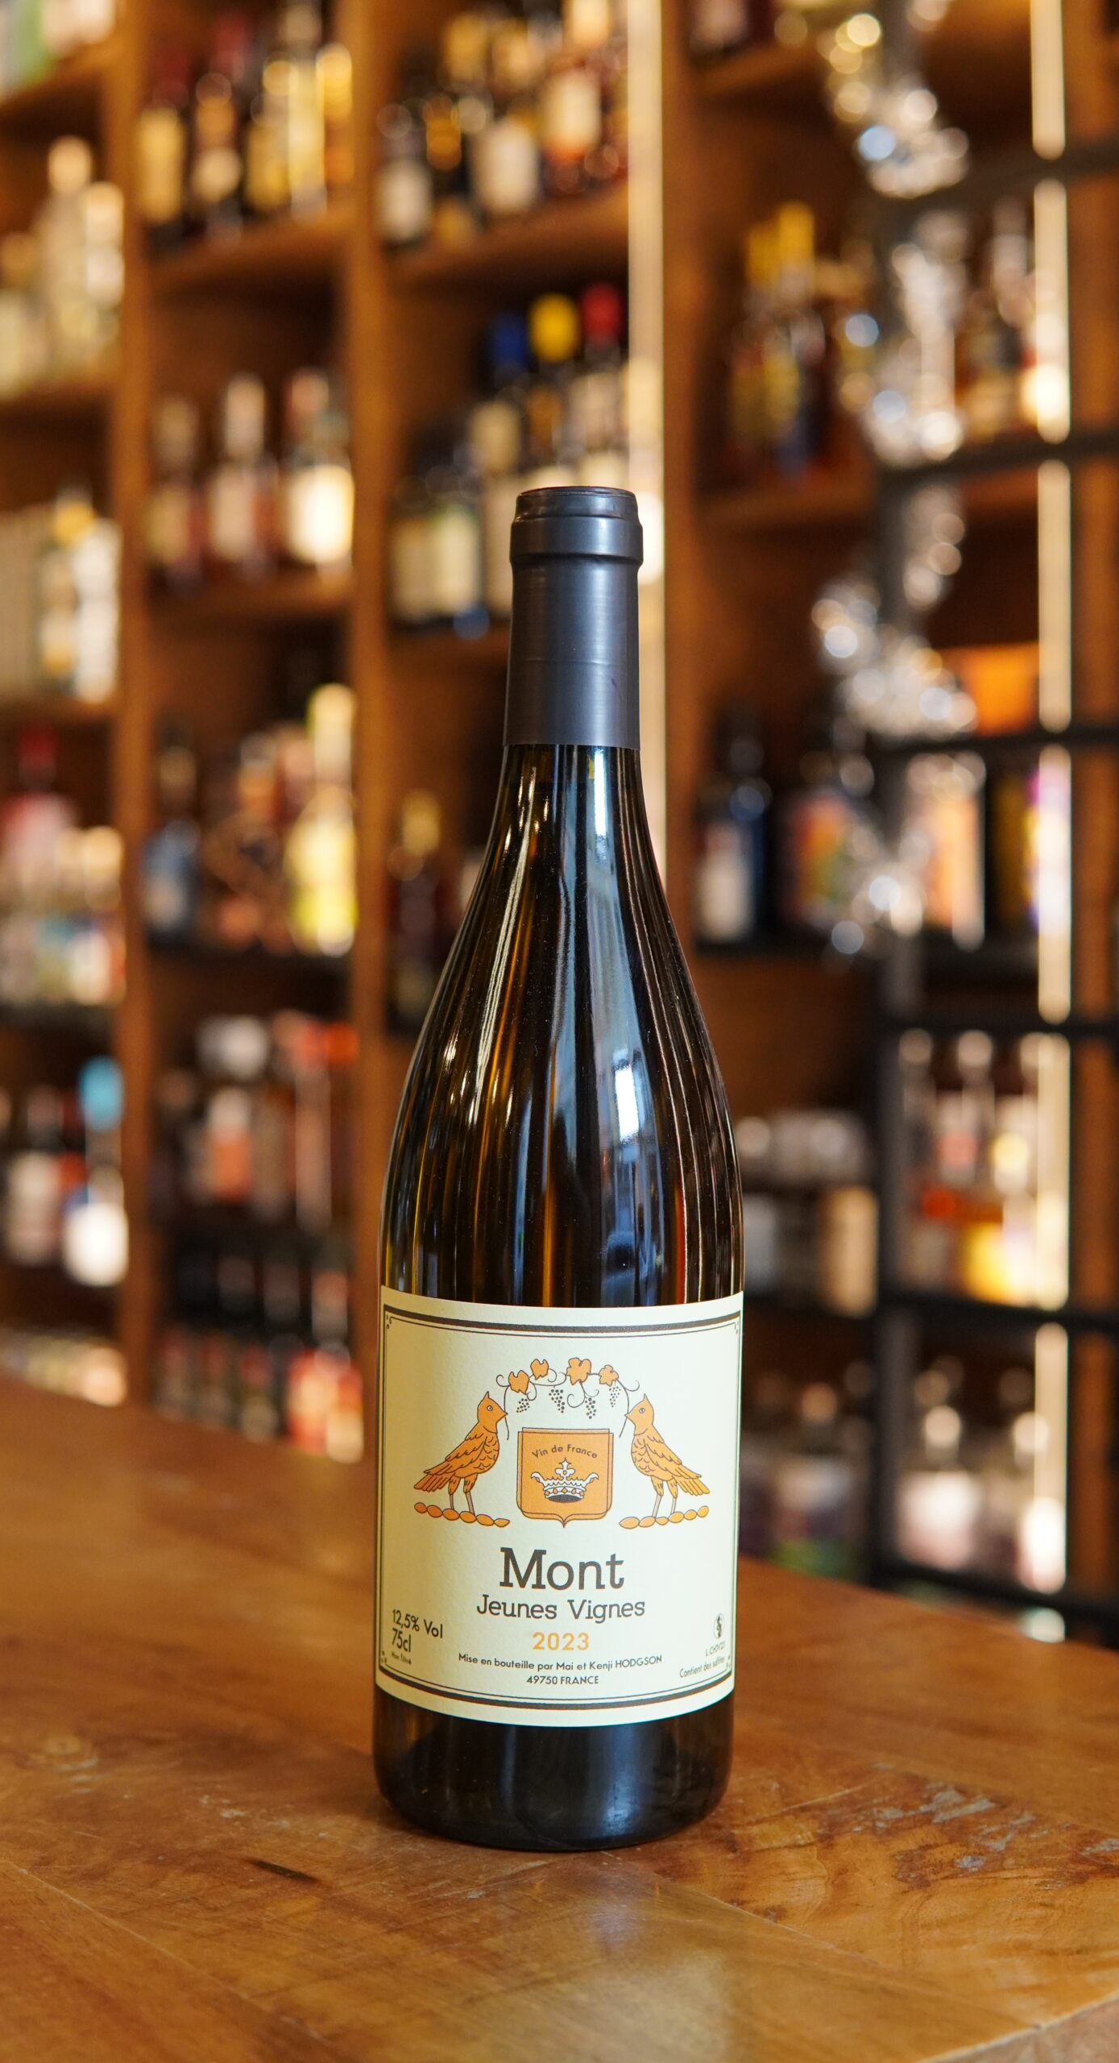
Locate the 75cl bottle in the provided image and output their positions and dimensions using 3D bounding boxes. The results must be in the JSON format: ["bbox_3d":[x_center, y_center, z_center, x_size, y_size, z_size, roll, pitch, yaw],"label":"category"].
[{"bbox_3d":[0.002,0.028,0.590,0.083,0.298,0.083,1,3,0],"label":"75cl bottle"}]

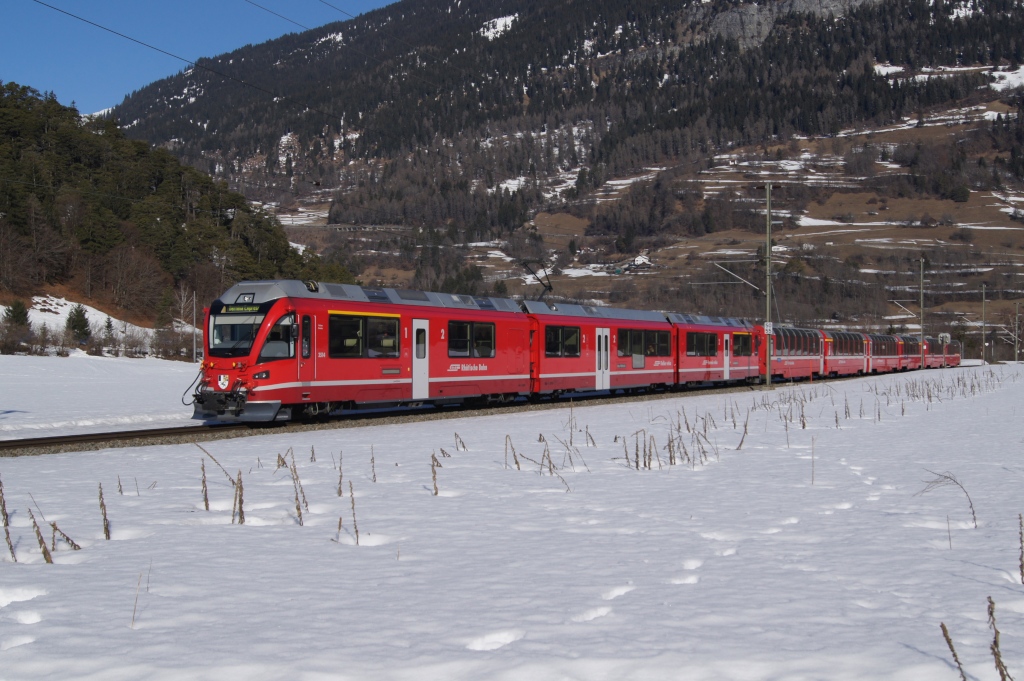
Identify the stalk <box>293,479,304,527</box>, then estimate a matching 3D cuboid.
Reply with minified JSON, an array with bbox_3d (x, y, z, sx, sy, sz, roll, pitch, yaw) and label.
[{"bbox_3d":[-2.146,1.629,12.000,0.065,0.490,0.055,-10,-1,0],"label":"stalk"}]

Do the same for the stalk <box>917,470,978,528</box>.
[{"bbox_3d":[4.269,1.558,11.700,0.600,0.565,0.250,0,-1,0],"label":"stalk"}]

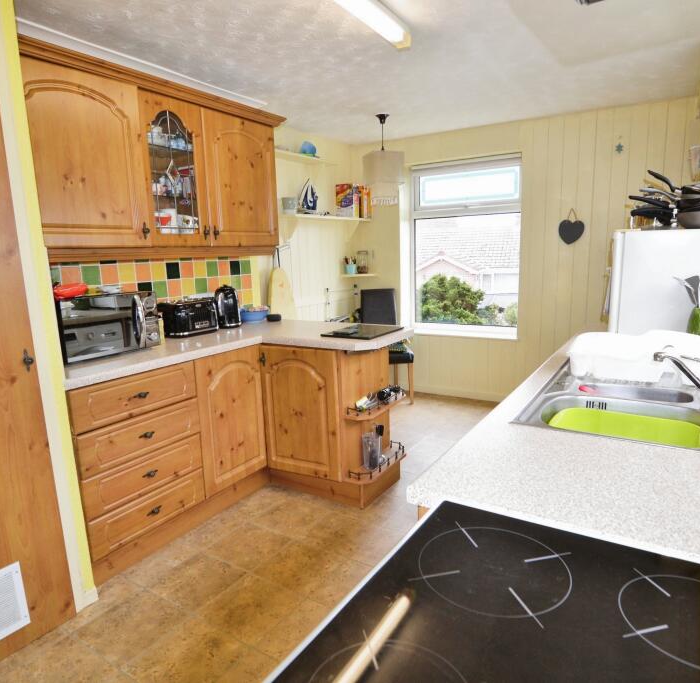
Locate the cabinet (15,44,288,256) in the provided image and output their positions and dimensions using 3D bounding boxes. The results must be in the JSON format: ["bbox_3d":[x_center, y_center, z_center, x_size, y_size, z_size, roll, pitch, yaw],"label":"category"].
[{"bbox_3d":[-0.990,-0.867,2.419,0.370,0.840,1.480,5,12,34],"label":"cabinet"}]

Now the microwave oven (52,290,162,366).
[{"bbox_3d":[-1.317,-0.094,2.381,0.380,0.295,0.500,6,13,35],"label":"microwave oven"}]

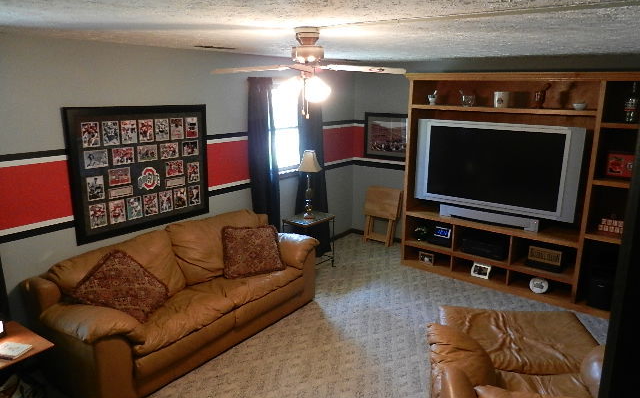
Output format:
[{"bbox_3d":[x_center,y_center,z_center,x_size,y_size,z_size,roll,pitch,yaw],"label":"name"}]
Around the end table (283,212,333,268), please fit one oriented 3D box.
[{"bbox_3d":[-0.134,0.512,5.335,0.371,0.581,0.530,11,17,36],"label":"end table"}]

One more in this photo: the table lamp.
[{"bbox_3d":[-0.121,-0.166,5.243,0.257,0.781,0.257,0,14,0],"label":"table lamp"}]

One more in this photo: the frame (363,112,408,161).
[{"bbox_3d":[0.891,-0.802,5.980,0.734,0.583,0.029,11,17,36],"label":"frame"}]

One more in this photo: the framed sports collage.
[{"bbox_3d":[-1.444,-0.261,3.879,0.037,1.020,1.240,11,17,36],"label":"framed sports collage"}]

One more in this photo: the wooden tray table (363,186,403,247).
[{"bbox_3d":[0.810,0.239,6.144,0.479,0.749,0.214,11,17,36],"label":"wooden tray table"}]

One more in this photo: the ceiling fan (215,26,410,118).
[{"bbox_3d":[-0.076,-0.751,2.781,1.180,0.520,1.180,2,14,6],"label":"ceiling fan"}]

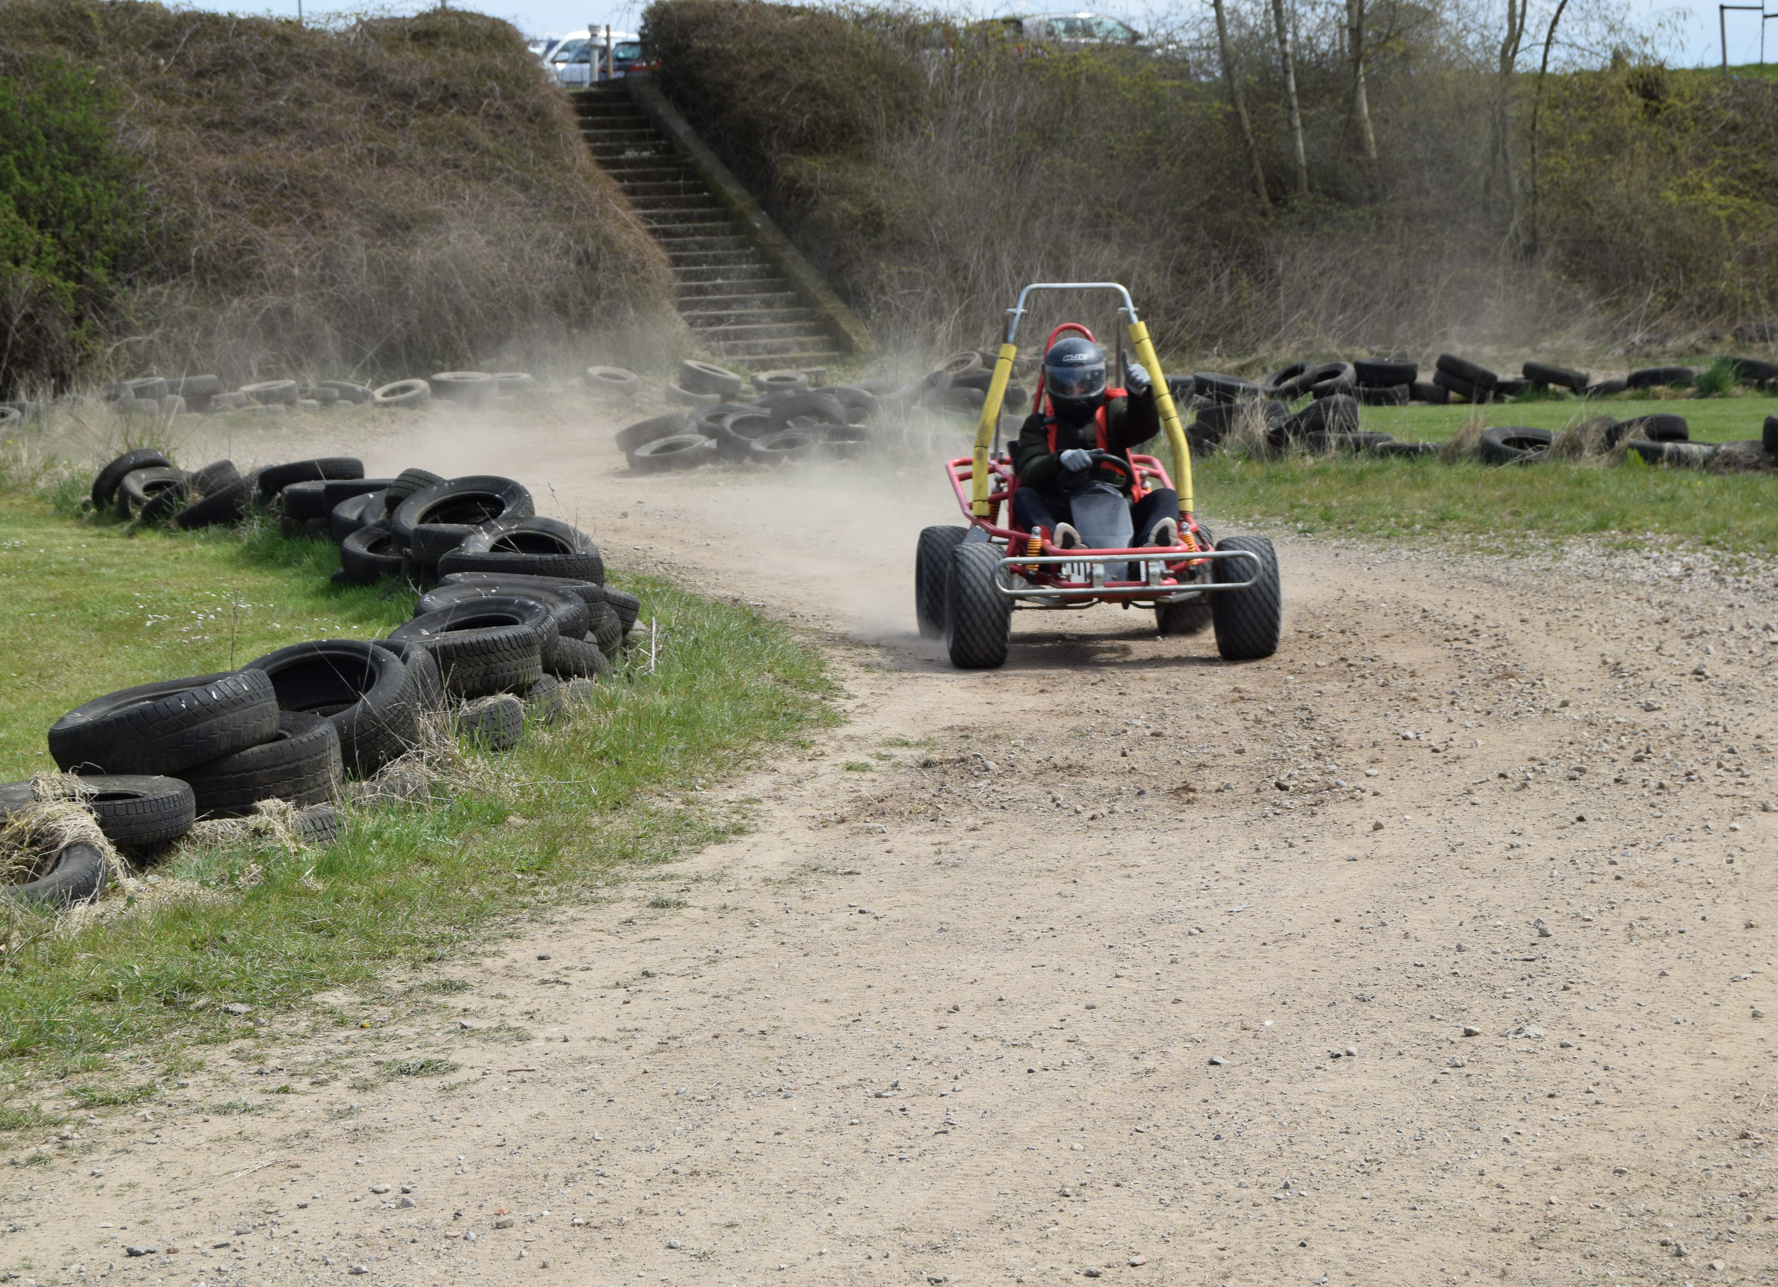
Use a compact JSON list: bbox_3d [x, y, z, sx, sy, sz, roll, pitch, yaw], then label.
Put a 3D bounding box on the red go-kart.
[{"bbox_3d":[0.758,-0.681,16.333,1.270,1.420,1.900,-2,5,-6],"label":"red go-kart"}]

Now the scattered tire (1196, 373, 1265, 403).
[{"bbox_3d":[3.414,-2.559,41.900,0.675,0.185,0.675,9,9,4],"label":"scattered tire"}]

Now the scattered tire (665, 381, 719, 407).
[{"bbox_3d":[-2.115,-2.683,45.200,0.600,0.170,0.600,4,19,-3],"label":"scattered tire"}]

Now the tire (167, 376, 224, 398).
[{"bbox_3d":[-6.764,-2.480,40.600,0.620,0.200,0.620,-4,6,0],"label":"tire"}]

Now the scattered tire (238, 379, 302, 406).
[{"bbox_3d":[-6.632,-2.688,44.800,0.610,0.190,0.610,-6,11,1],"label":"scattered tire"}]

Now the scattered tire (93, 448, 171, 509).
[{"bbox_3d":[-4.650,-0.975,26.000,0.610,0.180,0.610,-14,-30,1],"label":"scattered tire"}]

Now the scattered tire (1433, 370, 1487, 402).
[{"bbox_3d":[5.516,-2.480,40.200,0.600,0.165,0.600,22,3,-1],"label":"scattered tire"}]

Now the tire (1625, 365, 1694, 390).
[{"bbox_3d":[7.802,-2.682,42.200,0.660,0.175,0.660,-4,-4,11],"label":"tire"}]

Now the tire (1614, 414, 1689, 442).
[{"bbox_3d":[5.315,-1.469,29.300,0.590,0.175,0.590,-12,-10,-2],"label":"tire"}]

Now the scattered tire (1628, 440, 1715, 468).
[{"bbox_3d":[5.331,-1.281,28.400,0.610,0.175,0.610,1,5,0],"label":"scattered tire"}]

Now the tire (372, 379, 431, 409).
[{"bbox_3d":[-5.210,-2.671,44.800,0.610,0.175,0.610,-11,22,5],"label":"tire"}]

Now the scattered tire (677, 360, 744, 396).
[{"bbox_3d":[-1.742,-2.585,41.000,0.620,0.200,0.620,14,9,-1],"label":"scattered tire"}]

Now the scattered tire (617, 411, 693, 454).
[{"bbox_3d":[-1.705,-1.550,30.800,0.610,0.165,0.610,-15,-5,-1],"label":"scattered tire"}]

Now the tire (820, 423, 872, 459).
[{"bbox_3d":[-0.413,-1.552,32.300,0.590,0.200,0.590,0,13,0],"label":"tire"}]

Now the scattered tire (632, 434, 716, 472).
[{"bbox_3d":[-1.612,-1.416,31.000,0.610,0.160,0.610,-12,17,-2],"label":"scattered tire"}]

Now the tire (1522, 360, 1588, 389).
[{"bbox_3d":[6.752,-2.705,42.300,0.655,0.160,0.655,12,3,8],"label":"tire"}]

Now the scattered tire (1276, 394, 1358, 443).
[{"bbox_3d":[3.220,-1.682,31.500,0.630,0.190,0.630,-18,3,6],"label":"scattered tire"}]

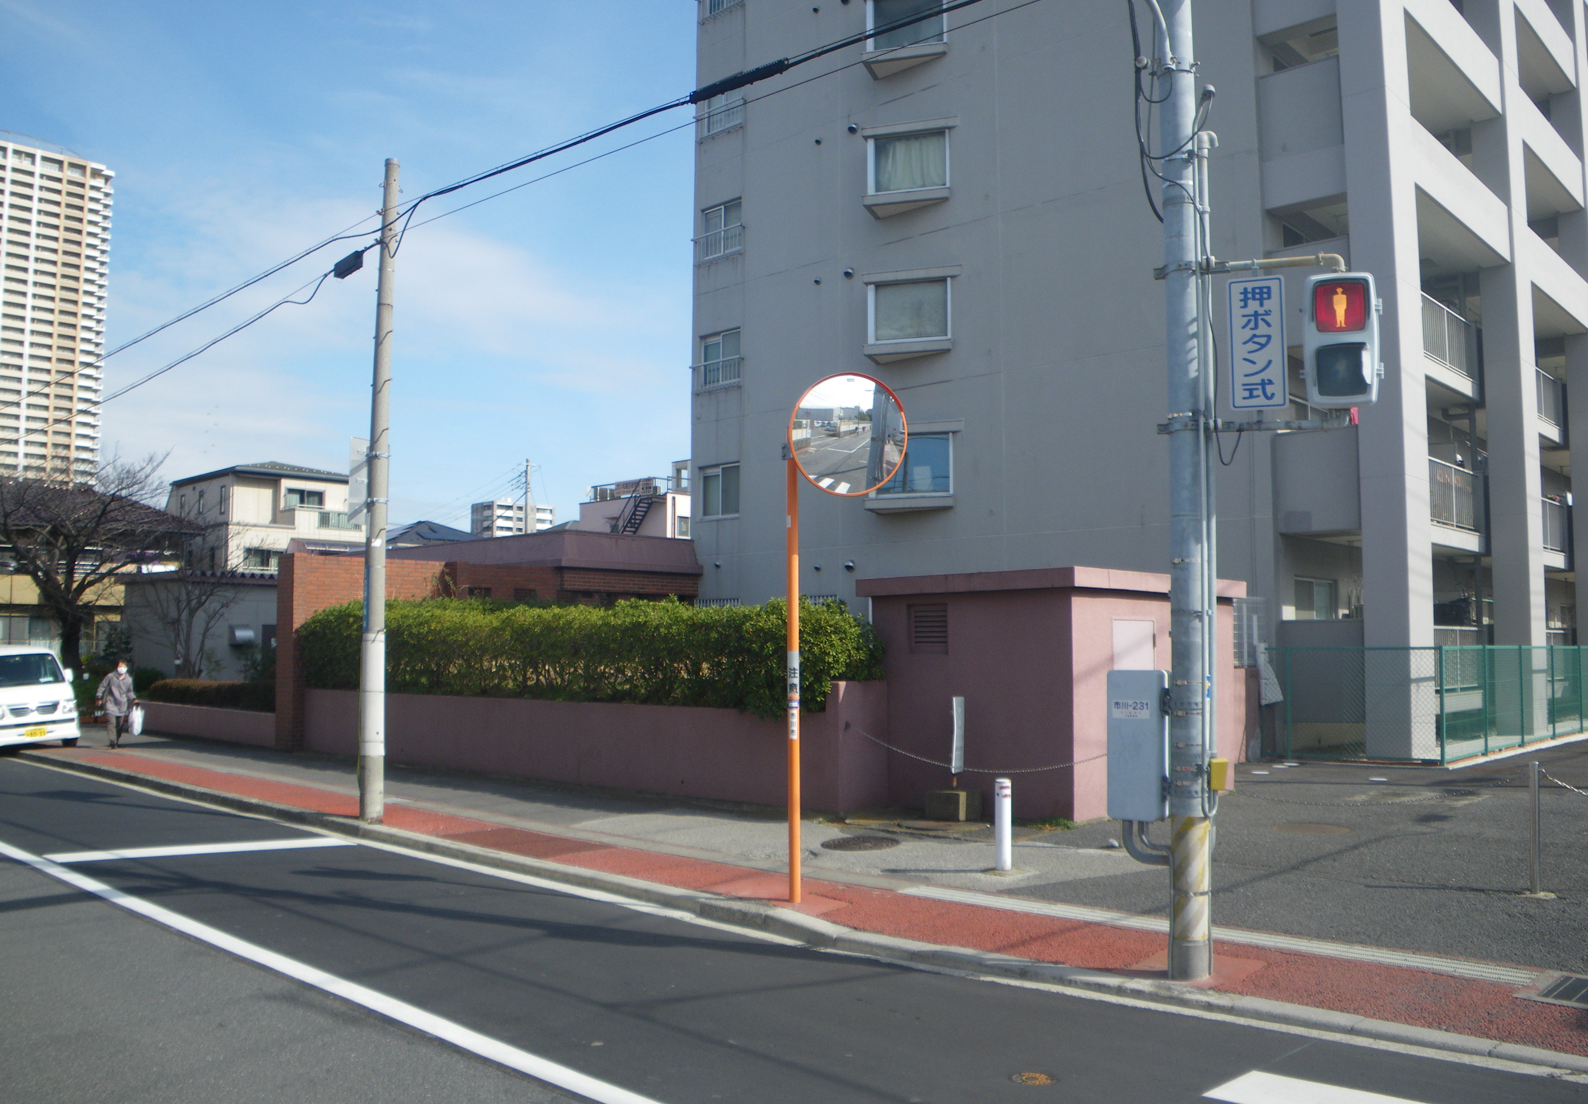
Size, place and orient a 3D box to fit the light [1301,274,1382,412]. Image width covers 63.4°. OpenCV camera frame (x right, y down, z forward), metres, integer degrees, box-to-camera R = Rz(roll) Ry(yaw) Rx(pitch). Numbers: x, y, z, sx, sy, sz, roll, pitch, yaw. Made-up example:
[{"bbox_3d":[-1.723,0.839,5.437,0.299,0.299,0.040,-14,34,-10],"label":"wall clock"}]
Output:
[{"bbox_3d":[2.742,-1.063,6.437,0.350,0.675,0.200,-1,-4,16],"label":"light"}]

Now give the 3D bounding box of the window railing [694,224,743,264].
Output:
[{"bbox_3d":[-1.563,-6.340,26.524,1.500,0.600,0.180,-4,-6,43],"label":"window railing"}]

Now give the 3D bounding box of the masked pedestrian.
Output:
[{"bbox_3d":[-11.072,2.486,21.015,0.580,1.500,0.400,4,-5,-41],"label":"masked pedestrian"}]

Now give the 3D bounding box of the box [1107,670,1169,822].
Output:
[{"bbox_3d":[1.830,1.009,6.717,0.320,0.780,0.190,-3,-5,37],"label":"box"}]

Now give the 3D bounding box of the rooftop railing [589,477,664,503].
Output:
[{"bbox_3d":[-8.388,-3.045,64.335,4.800,0.800,1.000,-4,-6,43],"label":"rooftop railing"}]

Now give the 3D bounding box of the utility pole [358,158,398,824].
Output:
[{"bbox_3d":[-3.778,-0.618,11.797,0.220,6.130,0.220,-3,-5,44],"label":"utility pole"}]

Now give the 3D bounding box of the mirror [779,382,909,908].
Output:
[{"bbox_3d":[0.375,0.546,8.666,0.880,3.570,0.280,2,-4,-19],"label":"mirror"}]

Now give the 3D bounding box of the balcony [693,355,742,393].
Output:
[{"bbox_3d":[-1.577,-3.650,26.335,1.500,0.600,0.180,-4,-6,43],"label":"balcony"}]

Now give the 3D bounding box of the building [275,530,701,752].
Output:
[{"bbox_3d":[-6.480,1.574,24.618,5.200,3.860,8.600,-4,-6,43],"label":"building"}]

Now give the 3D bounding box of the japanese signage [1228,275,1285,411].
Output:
[{"bbox_3d":[2.235,-1.008,6.194,0.265,0.650,0.030,-1,-4,20],"label":"japanese signage"}]

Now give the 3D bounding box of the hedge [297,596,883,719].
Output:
[{"bbox_3d":[-3.521,1.349,17.062,11.000,1.220,1.000,-4,-6,43],"label":"hedge"}]

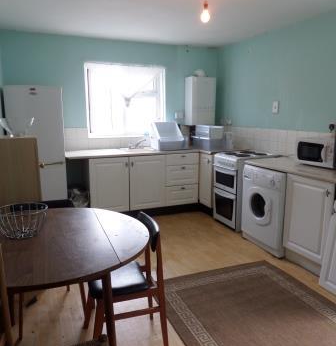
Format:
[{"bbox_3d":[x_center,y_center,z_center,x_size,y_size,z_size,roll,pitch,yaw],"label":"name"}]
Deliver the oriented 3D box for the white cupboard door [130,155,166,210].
[{"bbox_3d":[-0.263,0.134,4.105,0.502,0.713,0.025,-5,11,-23],"label":"white cupboard door"}]

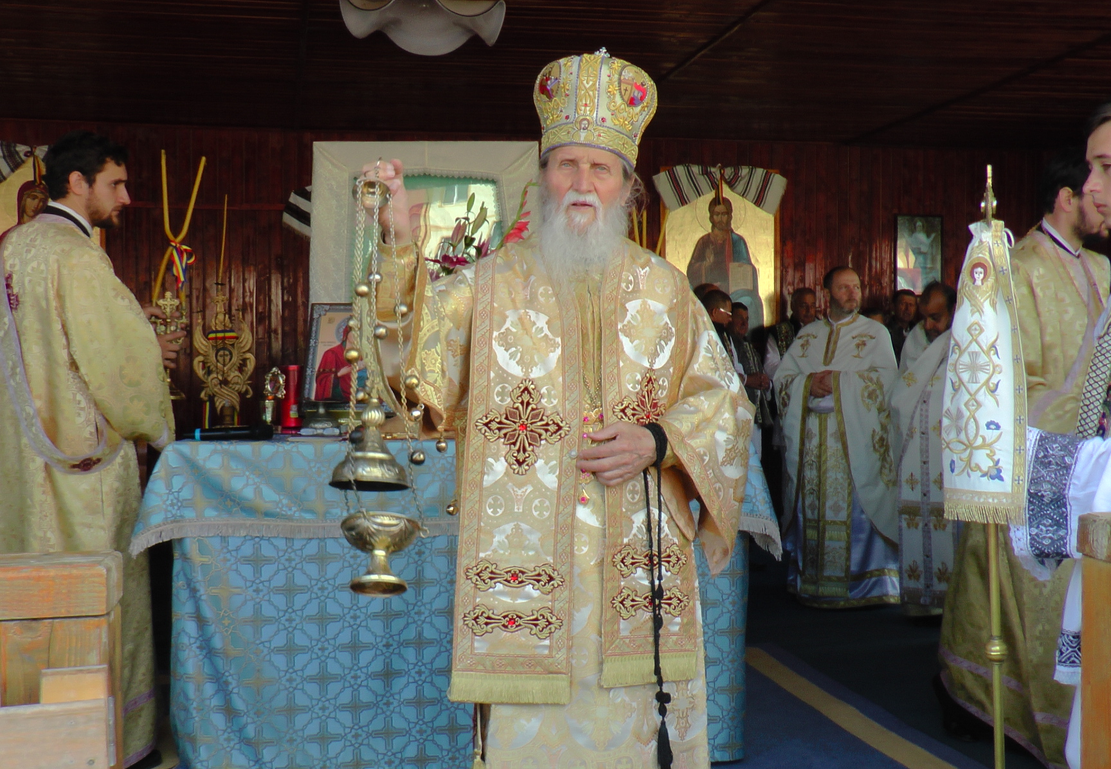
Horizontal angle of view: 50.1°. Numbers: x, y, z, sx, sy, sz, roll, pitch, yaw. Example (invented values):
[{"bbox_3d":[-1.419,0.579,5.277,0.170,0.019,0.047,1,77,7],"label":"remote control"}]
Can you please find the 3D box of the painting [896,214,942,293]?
[{"bbox_3d":[2.606,-0.929,8.500,0.370,0.590,0.035,0,0,-10],"label":"painting"}]

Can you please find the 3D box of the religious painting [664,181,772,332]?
[{"bbox_3d":[1.136,-0.914,8.200,0.820,1.120,0.050,0,0,-10],"label":"religious painting"}]

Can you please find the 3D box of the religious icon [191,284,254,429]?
[{"bbox_3d":[-1.075,-0.091,3.850,0.215,0.465,0.120,0,0,-9],"label":"religious icon"}]

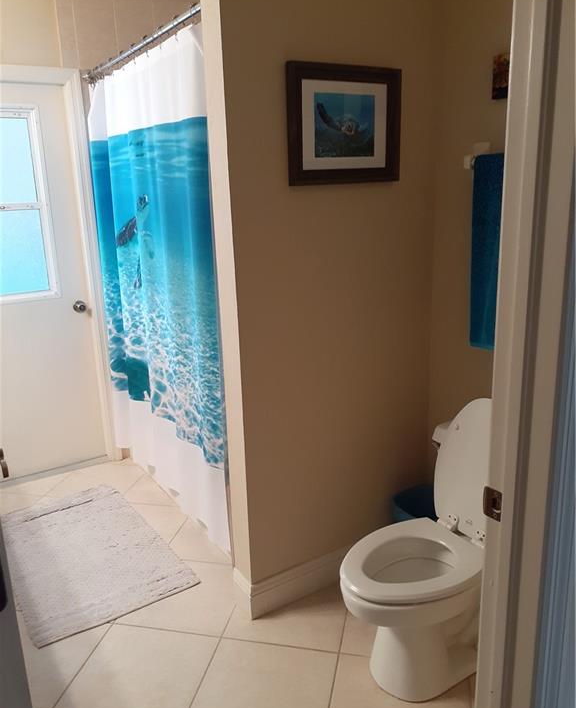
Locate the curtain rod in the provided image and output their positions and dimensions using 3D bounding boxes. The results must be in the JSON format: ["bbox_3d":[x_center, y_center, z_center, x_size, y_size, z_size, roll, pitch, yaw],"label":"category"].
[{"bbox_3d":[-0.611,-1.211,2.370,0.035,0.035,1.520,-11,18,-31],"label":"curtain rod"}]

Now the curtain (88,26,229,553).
[{"bbox_3d":[-0.582,-0.228,2.610,0.130,1.930,1.440,-11,18,-31],"label":"curtain"}]

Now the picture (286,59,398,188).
[{"bbox_3d":[0.189,-0.738,1.941,0.455,0.356,0.025,-11,18,-31],"label":"picture"}]

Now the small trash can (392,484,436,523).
[{"bbox_3d":[0.544,0.721,2.371,0.235,0.300,0.250,-11,18,-31],"label":"small trash can"}]

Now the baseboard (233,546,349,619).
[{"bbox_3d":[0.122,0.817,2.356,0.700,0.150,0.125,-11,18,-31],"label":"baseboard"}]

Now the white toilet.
[{"bbox_3d":[0.488,0.571,1.859,0.780,0.860,0.460,-11,18,-31],"label":"white toilet"}]

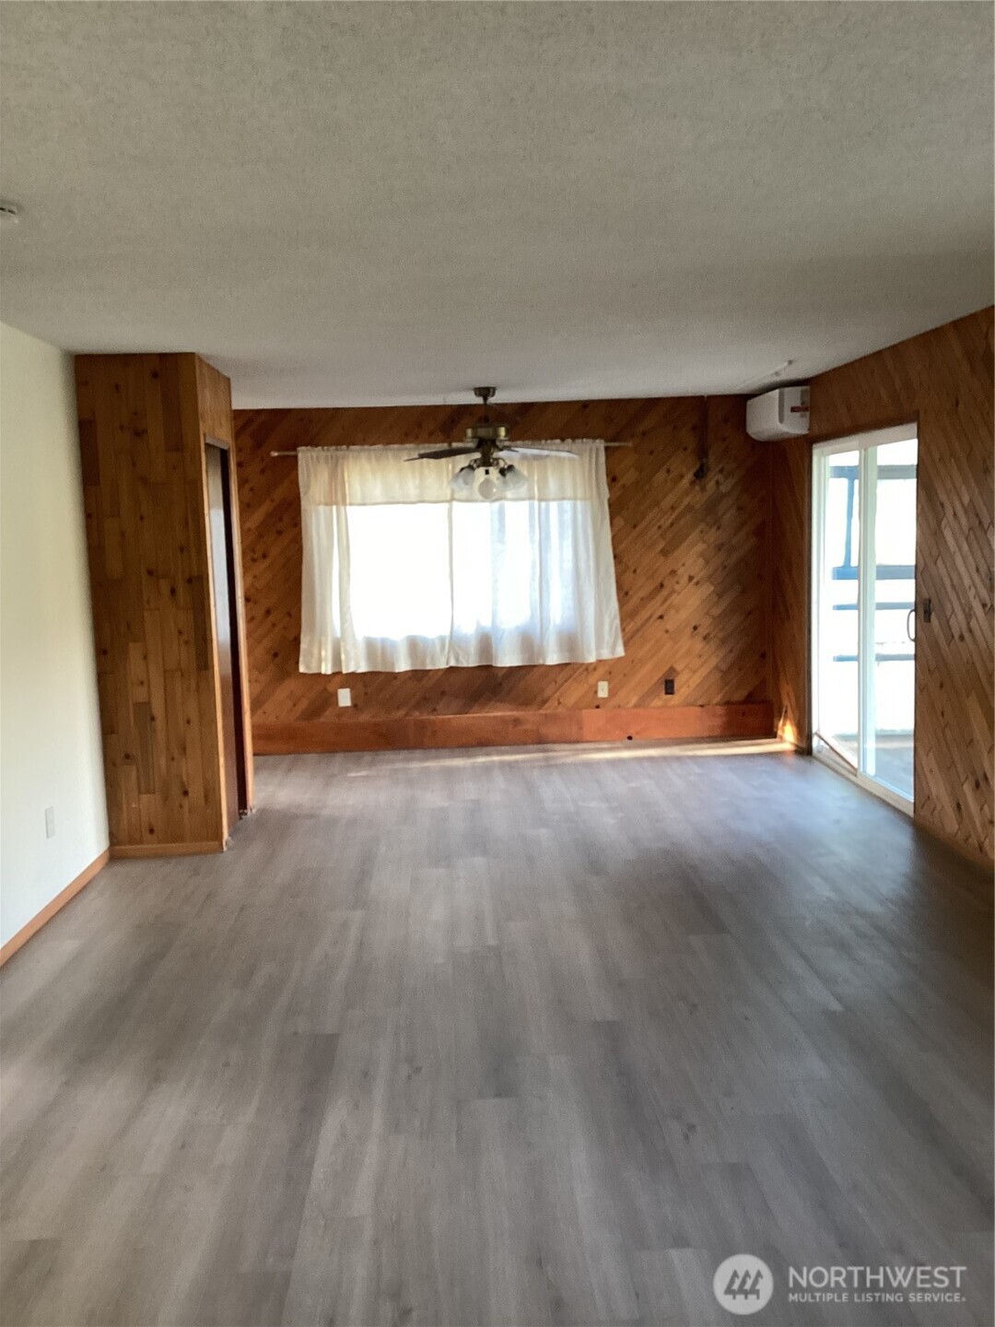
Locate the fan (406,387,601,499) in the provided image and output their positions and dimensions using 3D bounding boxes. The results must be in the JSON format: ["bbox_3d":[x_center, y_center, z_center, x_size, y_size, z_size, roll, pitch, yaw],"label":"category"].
[{"bbox_3d":[-0.049,-1.377,7.449,1.200,0.680,1.170,-2,7,-2],"label":"fan"}]

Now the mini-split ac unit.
[{"bbox_3d":[1.863,-1.653,7.947,0.213,0.295,0.790,-2,7,-2],"label":"mini-split ac unit"}]

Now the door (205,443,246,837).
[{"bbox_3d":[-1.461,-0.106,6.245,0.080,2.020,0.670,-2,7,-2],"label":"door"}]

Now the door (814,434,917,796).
[{"bbox_3d":[2.113,-0.289,6.879,0.100,2.030,1.760,-2,7,-2],"label":"door"}]

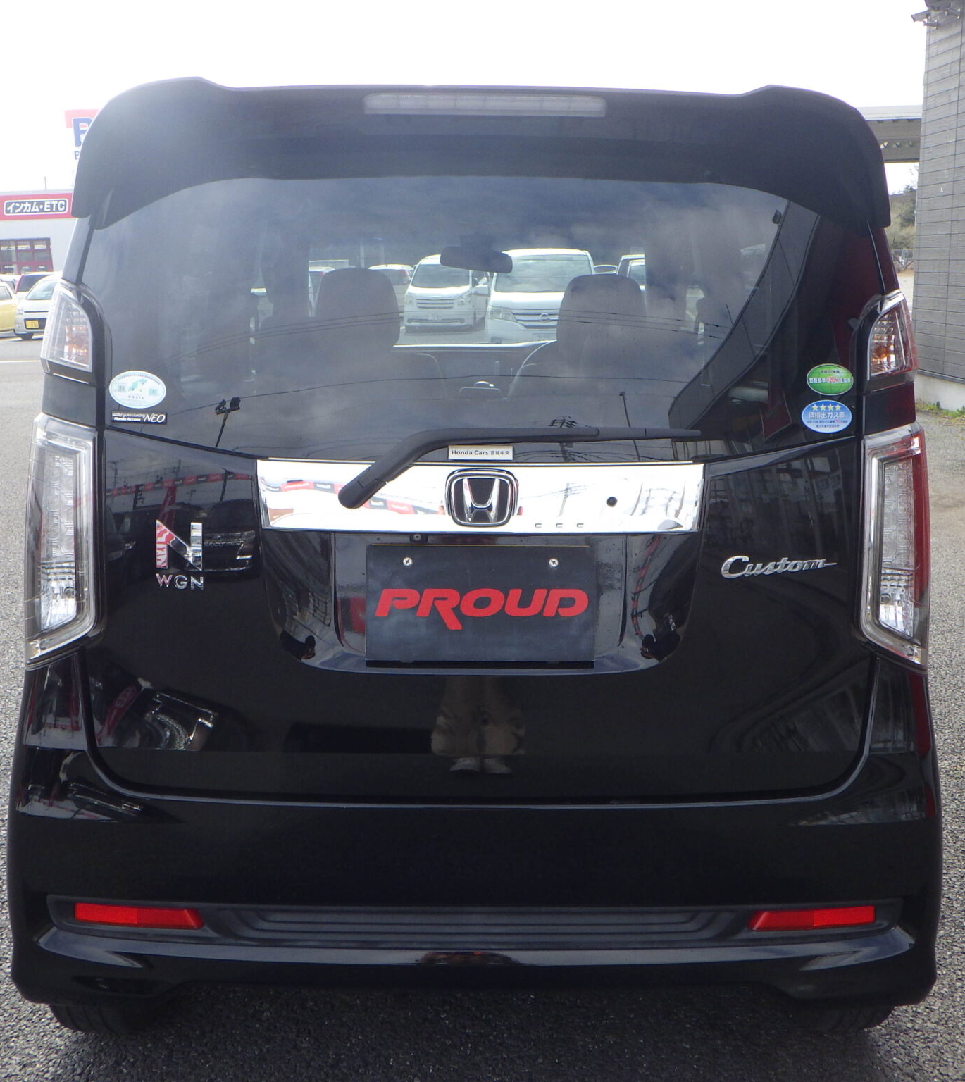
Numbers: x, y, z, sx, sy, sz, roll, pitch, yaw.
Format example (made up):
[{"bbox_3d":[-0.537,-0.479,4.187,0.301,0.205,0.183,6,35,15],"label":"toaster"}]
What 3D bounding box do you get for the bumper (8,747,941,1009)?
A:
[{"bbox_3d":[-0.017,0.511,1.832,1.440,0.455,0.280,0,13,-1],"label":"bumper"}]

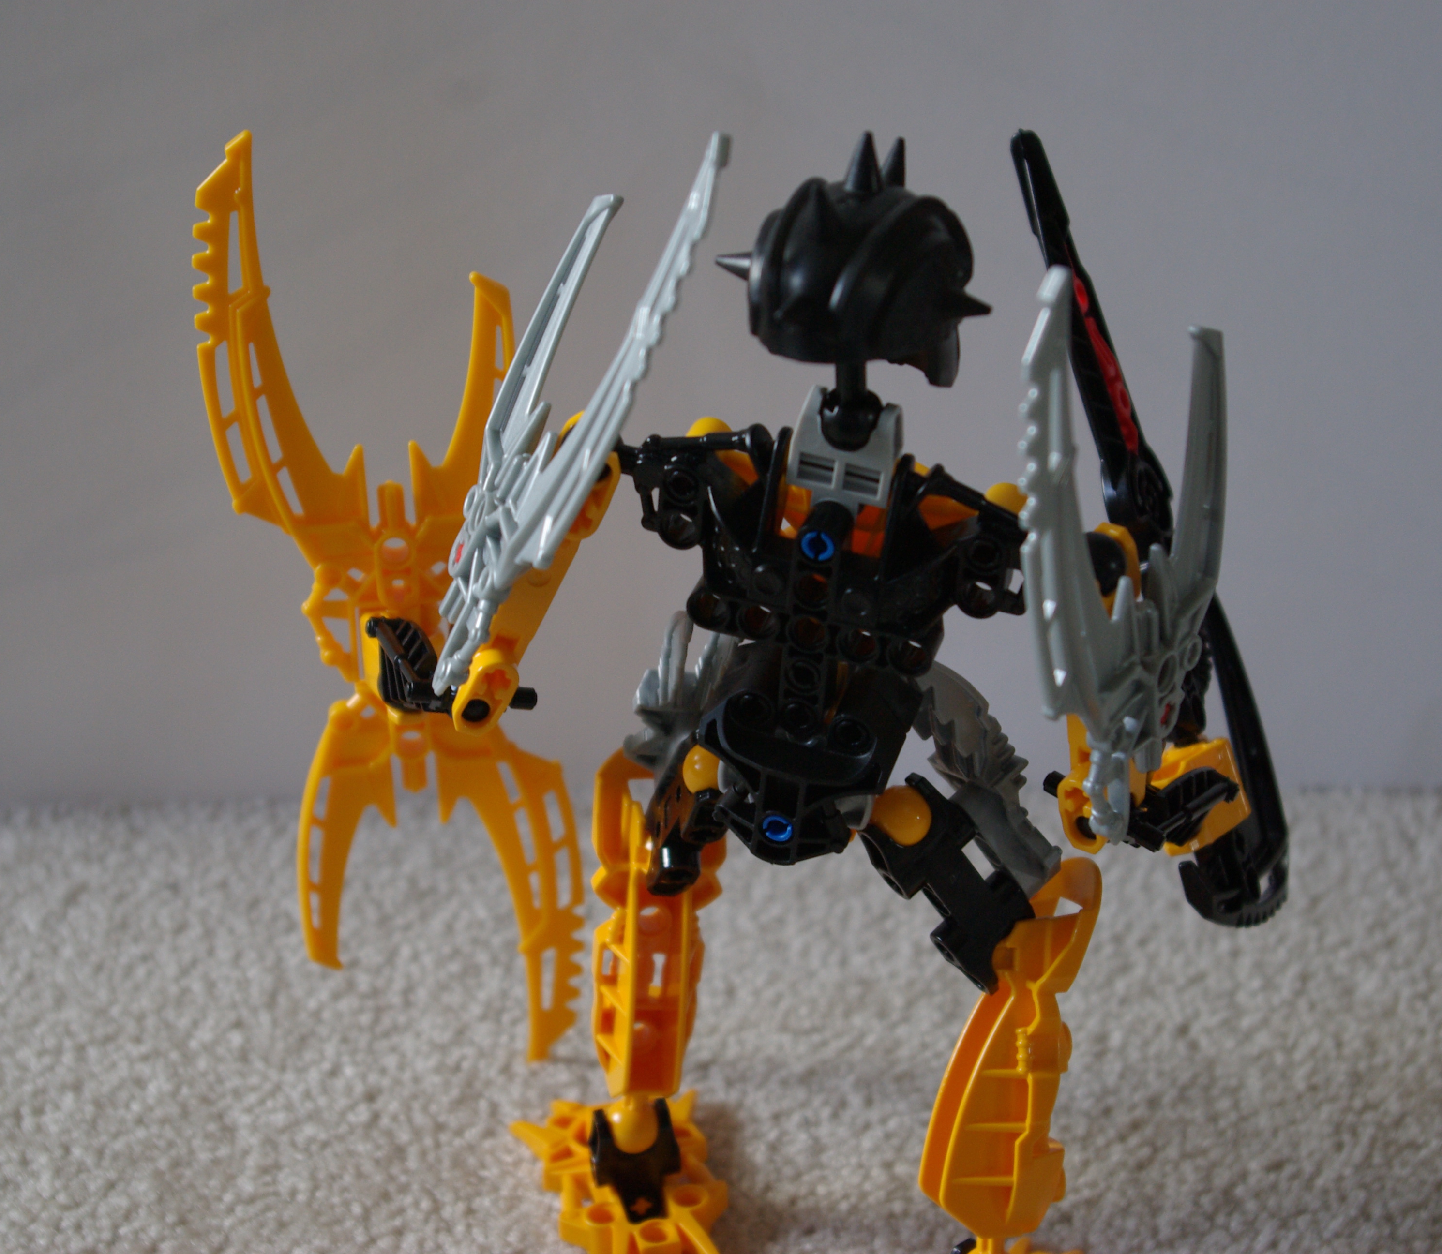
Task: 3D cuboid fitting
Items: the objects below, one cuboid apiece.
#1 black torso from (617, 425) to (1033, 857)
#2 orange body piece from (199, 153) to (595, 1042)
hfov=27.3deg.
[{"bbox_3d":[0.015,0.001,0.463,0.068,0.072,0.034,13,36,12],"label":"black torso"},{"bbox_3d":[-0.057,0.004,0.538,0.060,0.199,0.014,-7,30,-8],"label":"orange body piece"}]

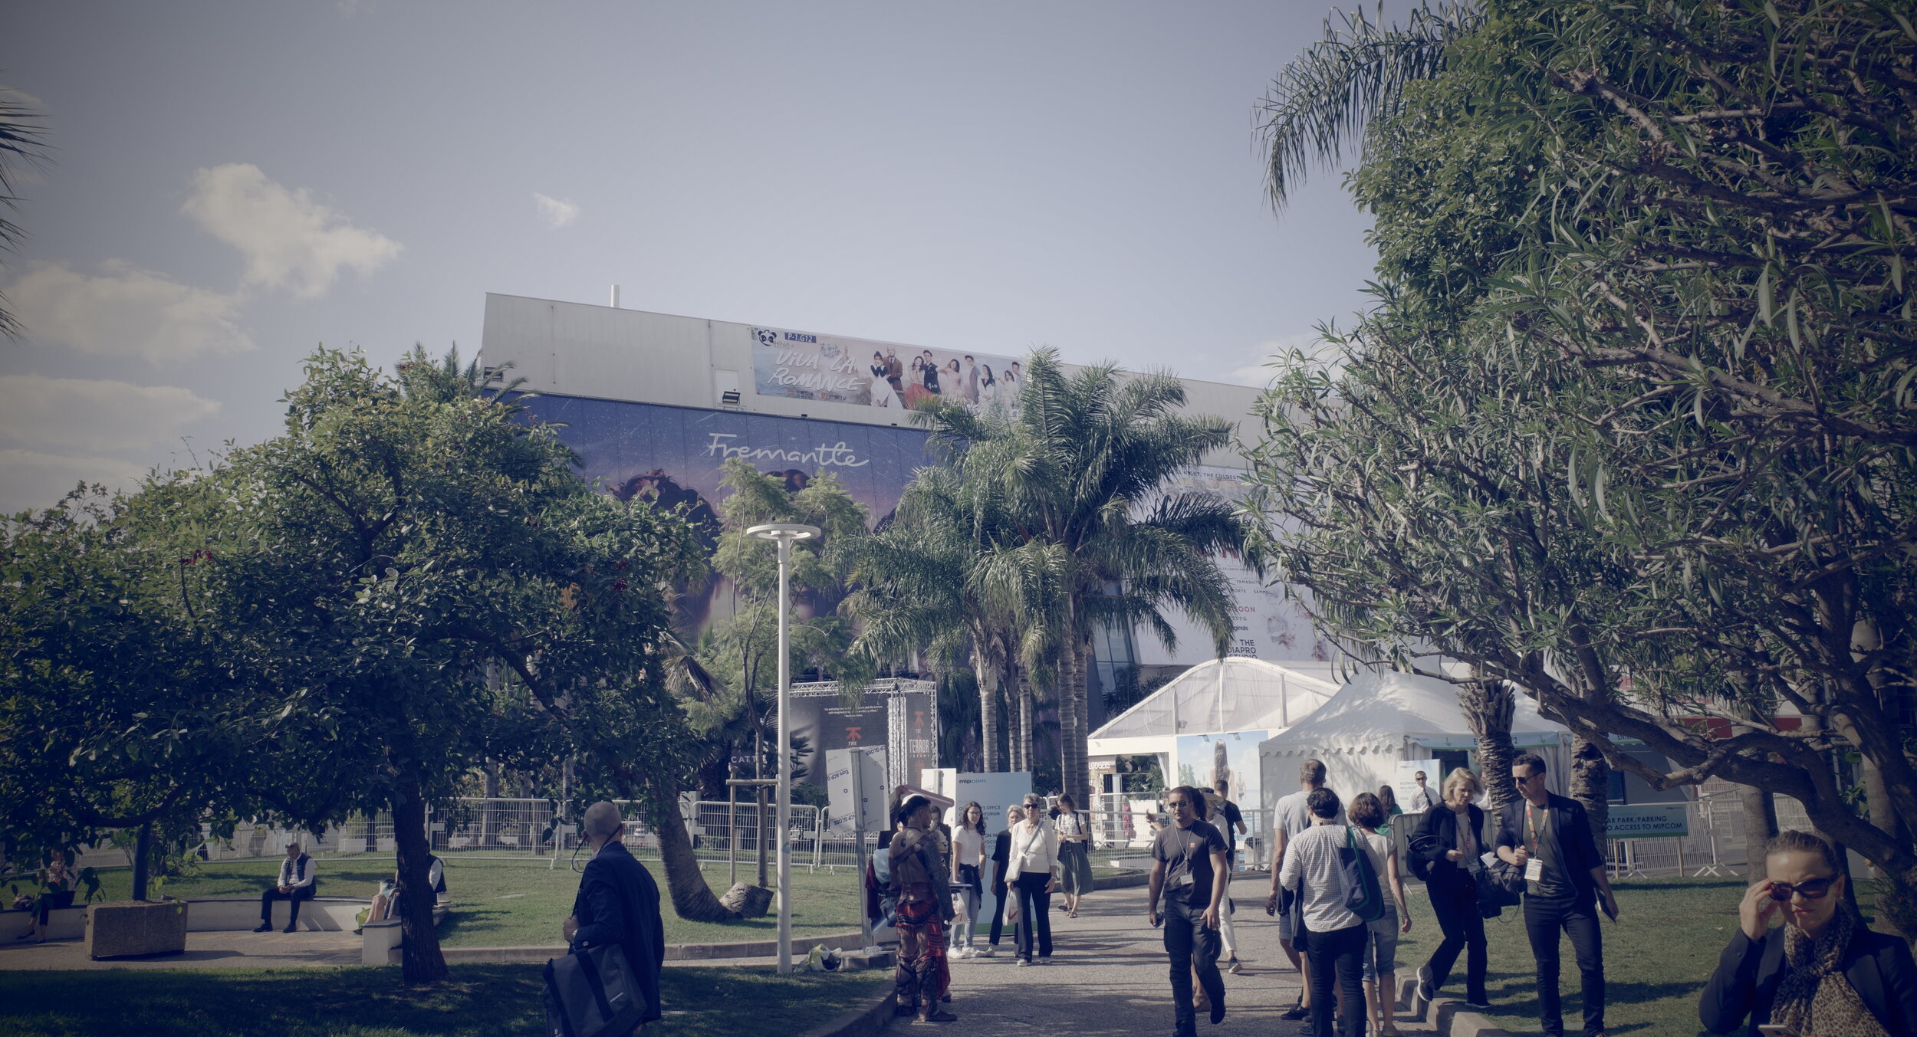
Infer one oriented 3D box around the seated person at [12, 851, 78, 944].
[{"bbox_3d":[-12.653,5.228,20.728,0.750,1.220,0.480,8,-14,-43],"label":"seated person"}]

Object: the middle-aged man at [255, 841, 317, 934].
[{"bbox_3d":[-9.485,5.116,20.864,0.620,1.260,0.820,-4,-11,14],"label":"middle-aged man"}]

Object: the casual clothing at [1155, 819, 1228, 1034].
[{"bbox_3d":[1.651,2.830,10.571,0.480,1.430,0.400,-4,-11,15],"label":"casual clothing"}]

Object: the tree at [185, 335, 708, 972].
[{"bbox_3d":[-4.797,1.253,13.990,4.500,5.900,4.500,2,-11,-19],"label":"tree"}]

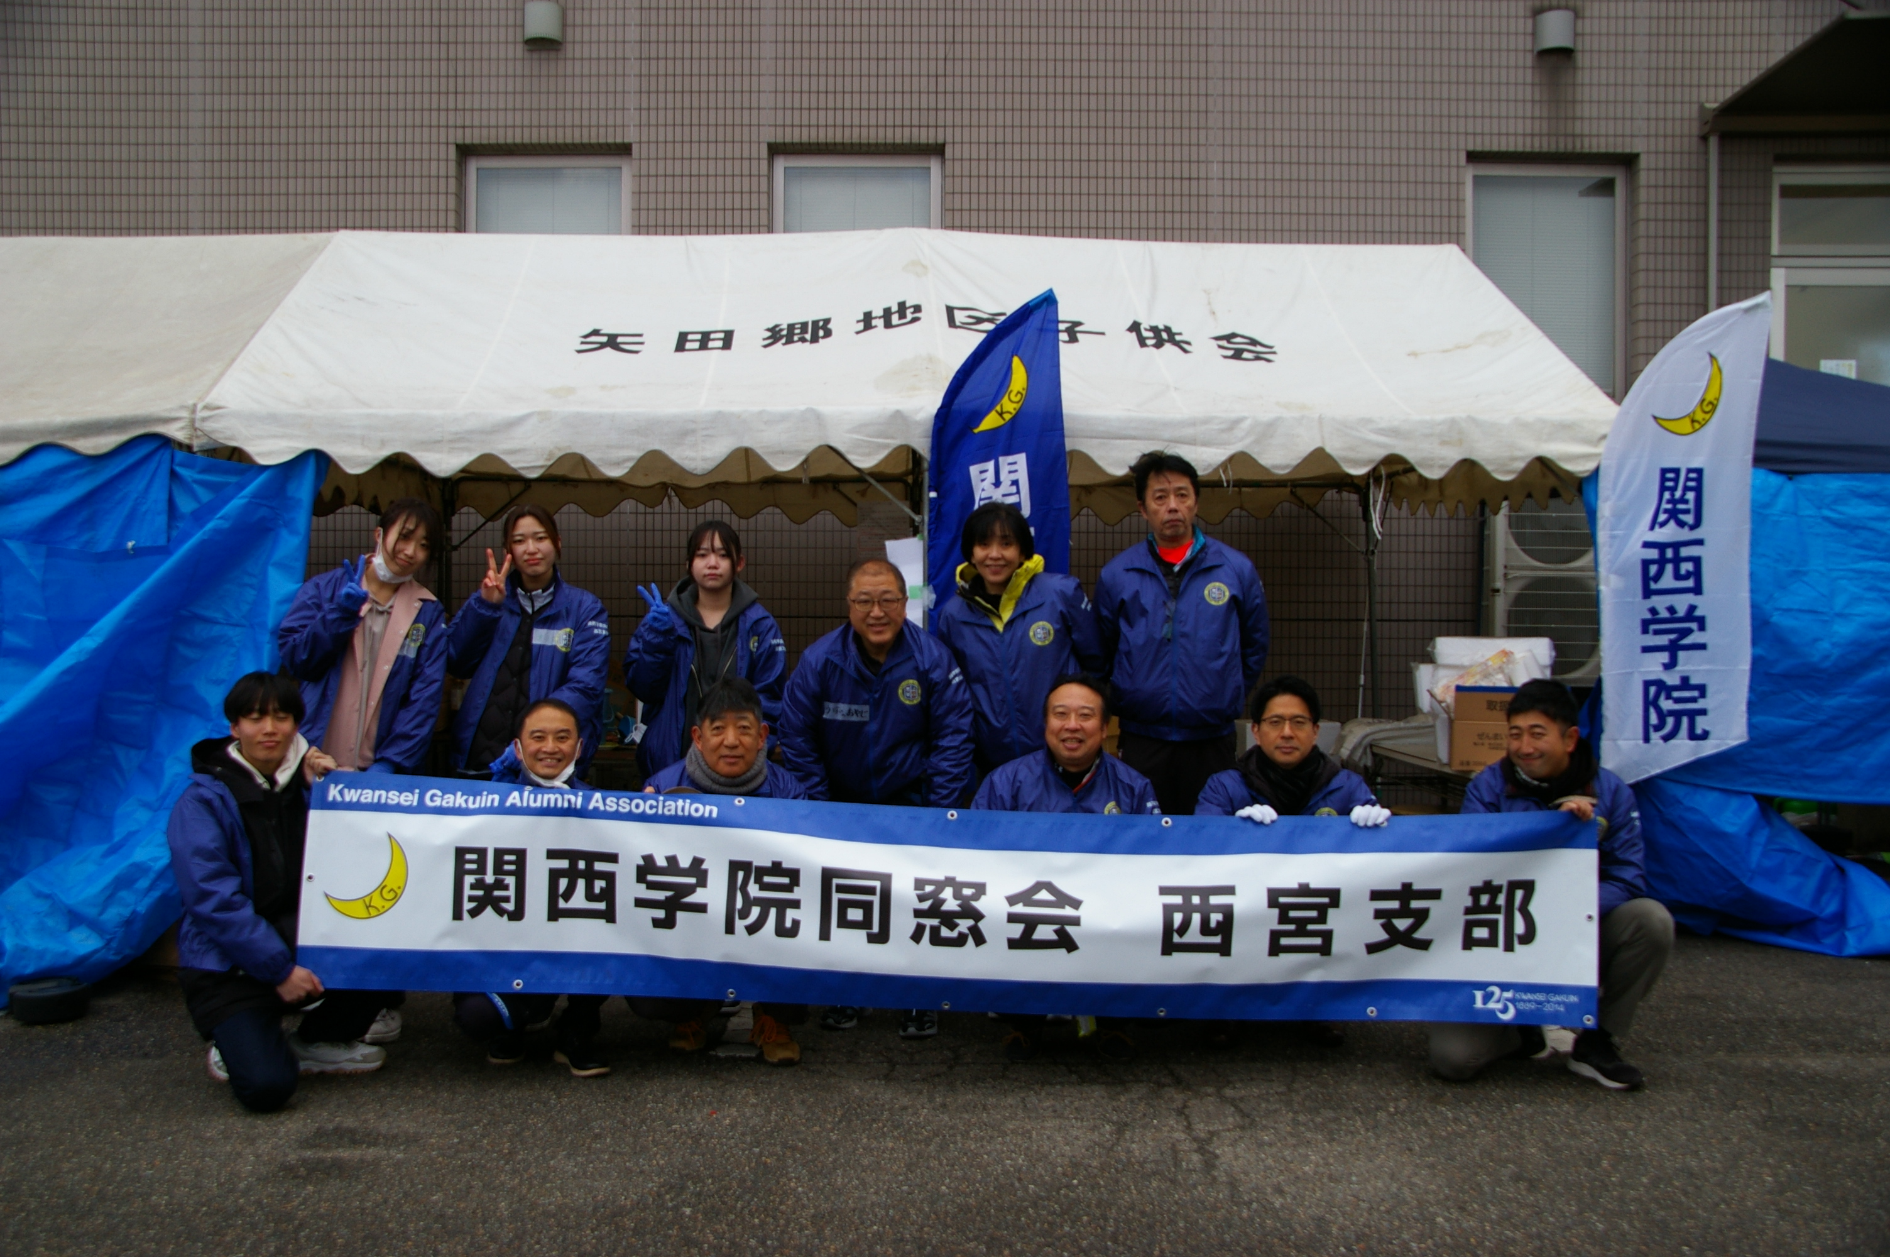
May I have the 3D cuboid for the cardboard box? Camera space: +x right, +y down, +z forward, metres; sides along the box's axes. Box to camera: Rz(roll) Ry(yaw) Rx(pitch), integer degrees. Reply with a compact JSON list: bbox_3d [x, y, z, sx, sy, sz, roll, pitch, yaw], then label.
[{"bbox_3d":[2.018,0.365,6.200,0.390,0.300,0.280,0,1,2],"label":"cardboard box"}]

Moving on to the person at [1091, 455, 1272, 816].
[{"bbox_3d":[0.739,0.329,5.400,0.540,1.740,0.340,0,1,7],"label":"person"}]

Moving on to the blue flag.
[{"bbox_3d":[0.193,-0.333,6.200,0.520,1.780,0.120,0,1,6],"label":"blue flag"}]

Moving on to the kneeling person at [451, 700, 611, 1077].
[{"bbox_3d":[-1.180,0.699,4.950,0.480,1.000,0.660,0,1,-7],"label":"kneeling person"}]

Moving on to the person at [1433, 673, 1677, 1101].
[{"bbox_3d":[1.673,0.677,4.800,0.600,1.070,0.680,0,1,12],"label":"person"}]

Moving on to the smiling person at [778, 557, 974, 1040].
[{"bbox_3d":[-0.207,0.503,5.220,0.560,1.390,0.580,0,1,-3],"label":"smiling person"}]

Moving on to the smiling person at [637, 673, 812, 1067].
[{"bbox_3d":[-0.635,0.684,4.960,0.550,1.080,0.660,0,0,-3],"label":"smiling person"}]

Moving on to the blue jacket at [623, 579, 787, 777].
[{"bbox_3d":[-0.745,0.168,5.380,0.500,0.650,0.360,0,0,-5],"label":"blue jacket"}]

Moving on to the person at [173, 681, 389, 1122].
[{"bbox_3d":[-1.750,0.670,4.560,0.580,1.110,0.660,0,0,-38],"label":"person"}]

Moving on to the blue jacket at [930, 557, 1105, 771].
[{"bbox_3d":[0.215,0.120,5.200,0.520,0.660,0.340,0,0,5],"label":"blue jacket"}]

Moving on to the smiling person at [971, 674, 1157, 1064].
[{"bbox_3d":[0.343,0.680,4.980,0.560,1.090,0.660,0,0,0],"label":"smiling person"}]

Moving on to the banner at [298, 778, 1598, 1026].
[{"bbox_3d":[0.012,0.733,4.680,3.500,0.620,0.120,2,0,0],"label":"banner"}]

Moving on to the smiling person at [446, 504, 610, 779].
[{"bbox_3d":[-1.347,0.398,5.600,0.530,1.580,0.420,0,1,-12],"label":"smiling person"}]

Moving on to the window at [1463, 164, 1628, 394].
[{"bbox_3d":[3.546,-2.010,10.200,0.950,1.450,0.100,0,1,-1],"label":"window"}]

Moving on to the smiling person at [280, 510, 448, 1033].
[{"bbox_3d":[-1.740,0.420,5.180,0.510,1.610,0.450,0,0,-7],"label":"smiling person"}]

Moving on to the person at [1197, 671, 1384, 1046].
[{"bbox_3d":[1.003,0.684,5.020,0.560,1.090,0.640,0,0,5],"label":"person"}]

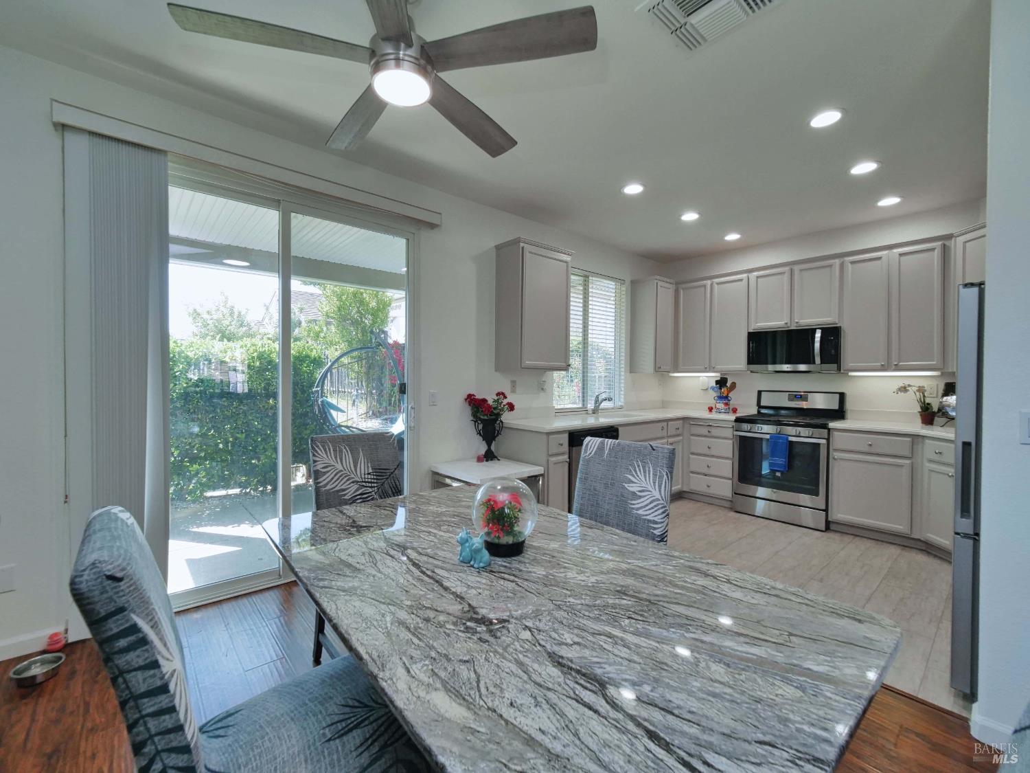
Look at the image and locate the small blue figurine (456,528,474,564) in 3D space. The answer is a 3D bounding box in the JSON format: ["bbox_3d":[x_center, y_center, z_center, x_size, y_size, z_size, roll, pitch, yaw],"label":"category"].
[{"bbox_3d":[-0.153,0.475,1.268,0.056,0.103,0.046,0,1,6],"label":"small blue figurine"}]

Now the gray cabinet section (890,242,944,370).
[{"bbox_3d":[3.455,-0.650,3.582,0.320,1.015,0.323,0,1,-45],"label":"gray cabinet section"}]

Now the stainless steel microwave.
[{"bbox_3d":[2.788,-0.344,4.129,0.415,0.420,0.759,-1,1,-40],"label":"stainless steel microwave"}]

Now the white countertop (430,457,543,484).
[{"bbox_3d":[-0.209,0.633,3.197,0.616,0.042,0.633,0,1,-39],"label":"white countertop"}]

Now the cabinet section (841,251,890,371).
[{"bbox_3d":[3.224,-0.654,3.815,0.320,1.014,0.321,0,1,-45],"label":"cabinet section"}]

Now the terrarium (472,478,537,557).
[{"bbox_3d":[-0.032,0.408,1.340,0.205,0.235,0.205,0,1,0],"label":"terrarium"}]

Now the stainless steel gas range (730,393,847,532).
[{"bbox_3d":[2.672,0.649,4.053,0.700,1.180,0.759,-1,1,-40],"label":"stainless steel gas range"}]

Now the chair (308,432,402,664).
[{"bbox_3d":[-0.631,0.758,1.946,0.470,1.030,0.600,-1,1,-40],"label":"chair"}]

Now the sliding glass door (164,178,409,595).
[{"bbox_3d":[-1.449,0.030,2.689,1.750,2.425,0.110,-1,1,-40],"label":"sliding glass door"}]

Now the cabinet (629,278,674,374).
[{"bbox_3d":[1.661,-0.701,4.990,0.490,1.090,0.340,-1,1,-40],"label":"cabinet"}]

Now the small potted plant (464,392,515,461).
[{"bbox_3d":[-0.209,0.338,3.440,0.420,0.570,0.360,0,1,0],"label":"small potted plant"}]

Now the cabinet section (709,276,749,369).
[{"bbox_3d":[2.429,-0.669,4.620,0.320,1.006,0.385,0,1,-45],"label":"cabinet section"}]

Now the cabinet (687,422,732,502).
[{"bbox_3d":[2.289,0.774,4.589,0.610,0.850,0.535,-1,1,-40],"label":"cabinet"}]

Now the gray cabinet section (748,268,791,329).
[{"bbox_3d":[2.701,-0.874,4.344,0.320,0.582,0.378,0,1,-45],"label":"gray cabinet section"}]

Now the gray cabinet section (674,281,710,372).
[{"bbox_3d":[2.155,-0.679,4.896,0.320,1.019,0.385,0,1,-45],"label":"gray cabinet section"}]

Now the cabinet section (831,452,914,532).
[{"bbox_3d":[3.127,0.870,3.638,0.500,0.594,0.511,0,1,-45],"label":"cabinet section"}]

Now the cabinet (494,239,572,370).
[{"bbox_3d":[0.174,-0.682,3.763,0.617,1.090,0.340,-1,1,-40],"label":"cabinet"}]

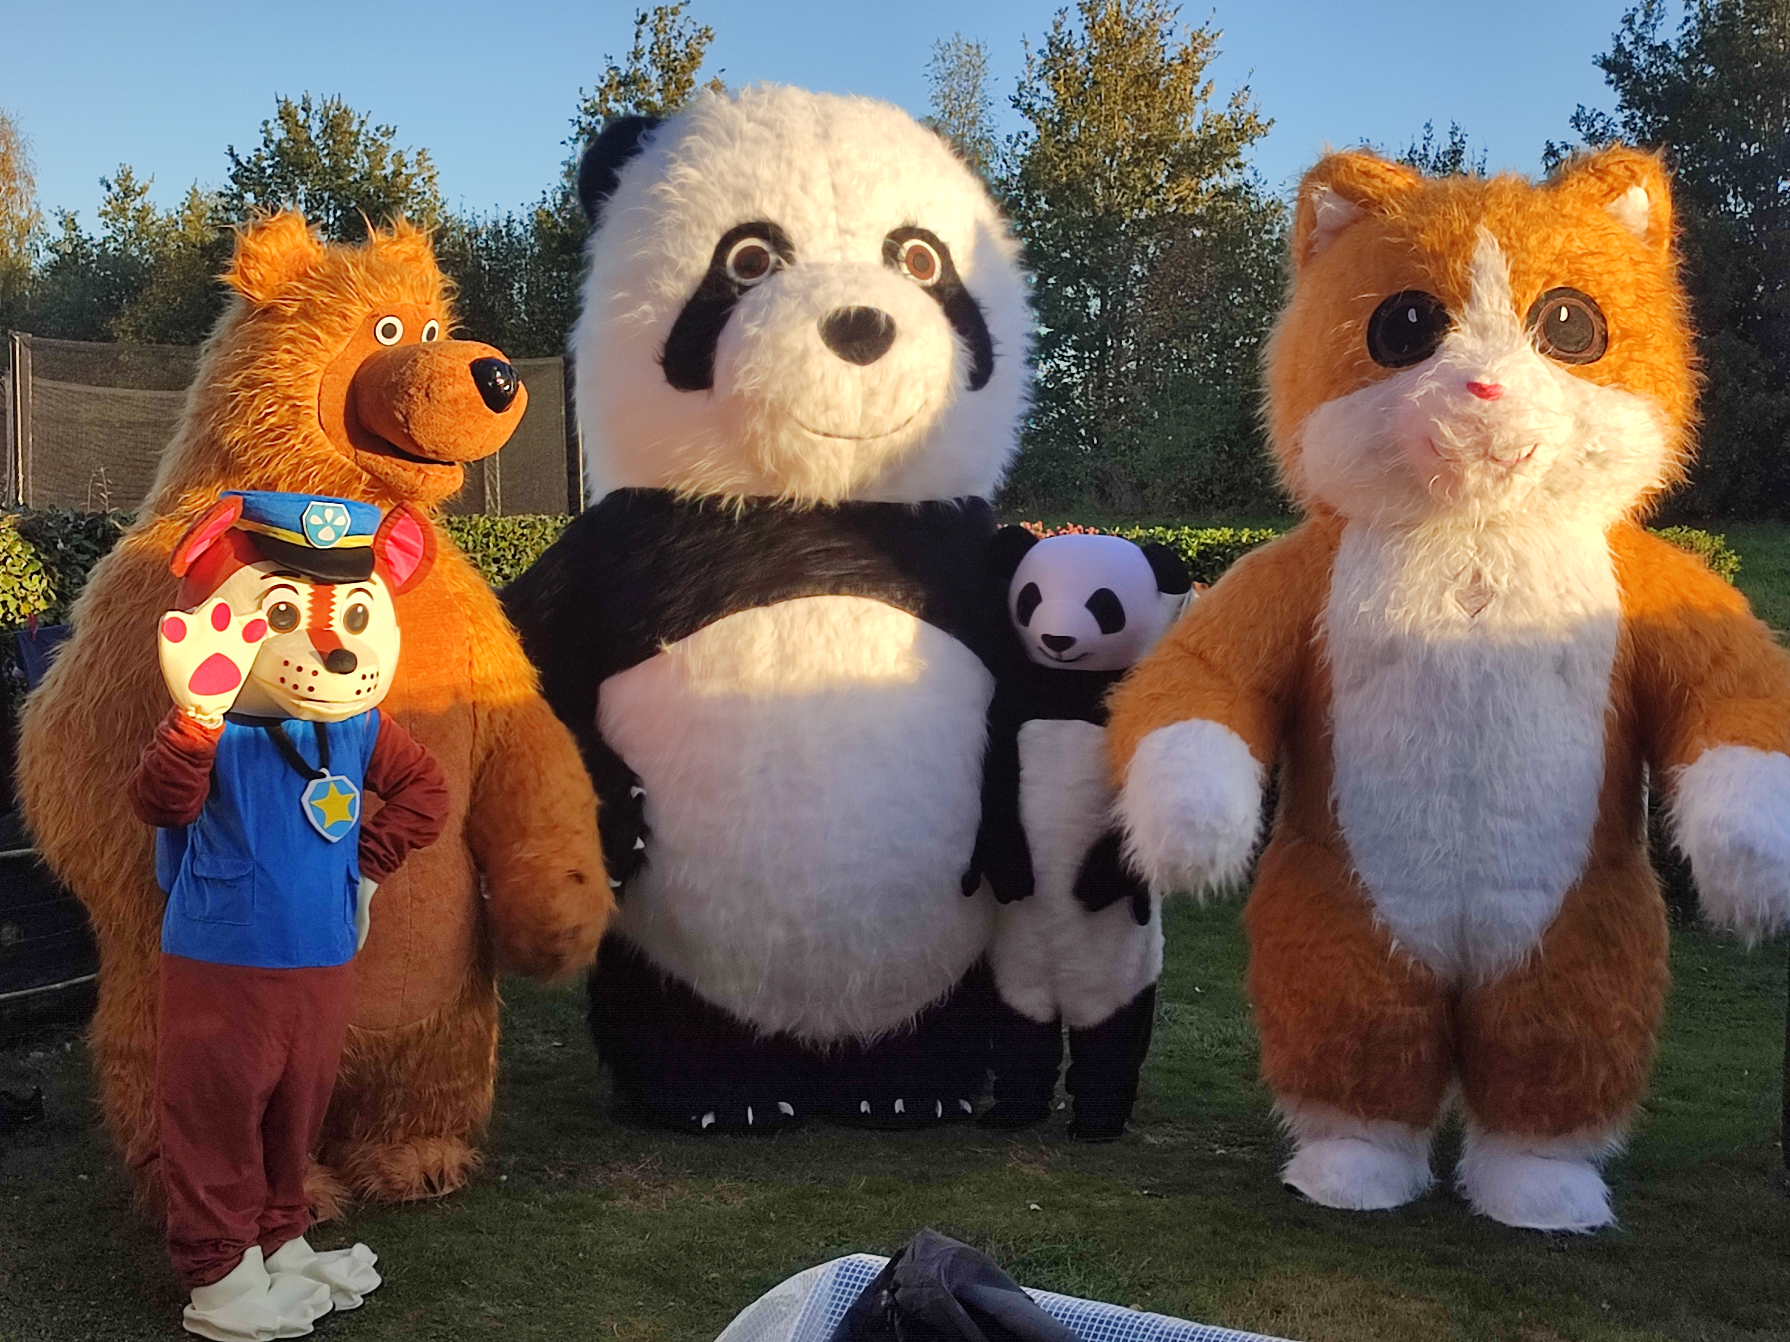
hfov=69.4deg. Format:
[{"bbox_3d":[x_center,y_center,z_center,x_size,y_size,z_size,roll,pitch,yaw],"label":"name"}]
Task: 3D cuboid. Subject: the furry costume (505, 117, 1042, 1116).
[{"bbox_3d":[-0.380,-0.194,3.996,1.550,2.970,1.250,-1,4,-14],"label":"furry costume"}]

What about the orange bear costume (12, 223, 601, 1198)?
[{"bbox_3d":[-1.470,0.106,3.436,1.250,2.450,1.400,3,5,40],"label":"orange bear costume"}]

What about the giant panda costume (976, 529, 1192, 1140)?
[{"bbox_3d":[0.550,0.452,3.721,0.640,1.720,0.480,2,4,22],"label":"giant panda costume"}]

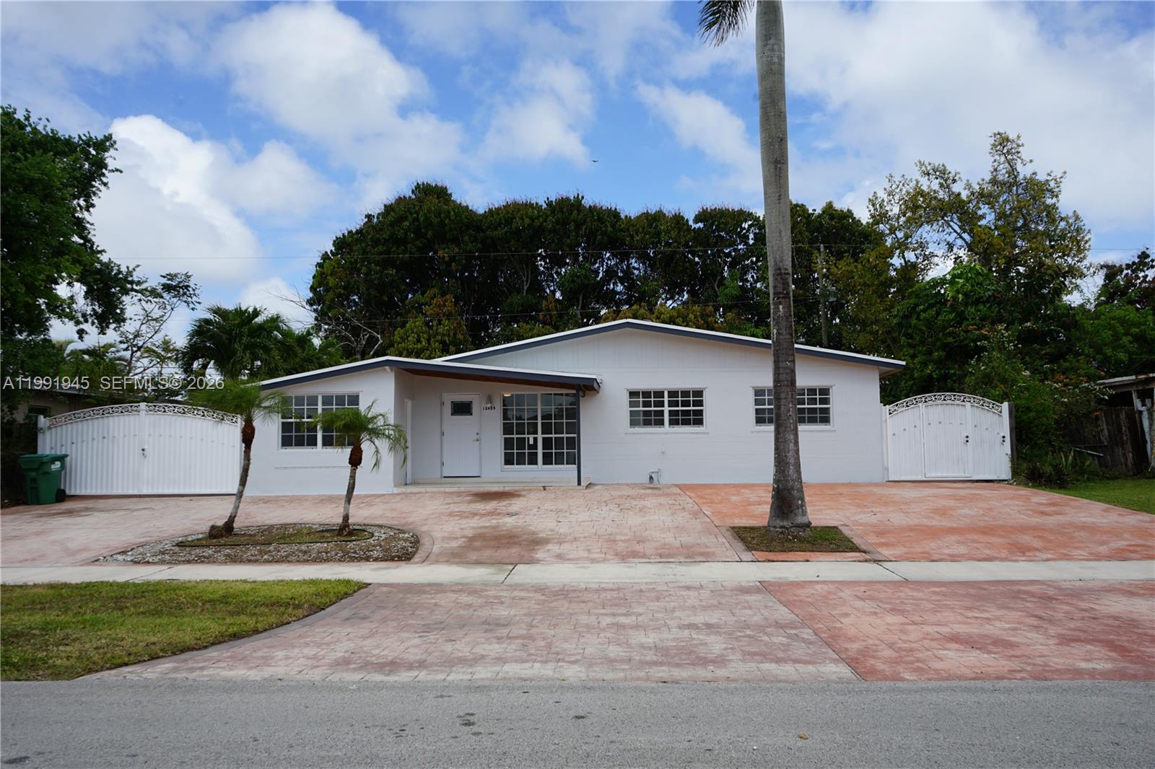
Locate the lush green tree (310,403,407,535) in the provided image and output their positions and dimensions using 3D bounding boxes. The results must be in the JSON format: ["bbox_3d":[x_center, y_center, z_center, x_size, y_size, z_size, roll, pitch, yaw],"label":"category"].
[{"bbox_3d":[-3.512,1.357,14.442,1.553,2.138,1.500,-1,-4,0],"label":"lush green tree"}]

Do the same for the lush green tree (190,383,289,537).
[{"bbox_3d":[-5.429,1.185,14.407,1.549,2.524,1.500,-1,-4,0],"label":"lush green tree"}]

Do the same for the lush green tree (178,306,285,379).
[{"bbox_3d":[-11.929,0.325,31.080,3.734,6.269,3.500,-1,-4,0],"label":"lush green tree"}]

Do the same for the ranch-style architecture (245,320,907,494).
[{"bbox_3d":[0.232,0.745,25.413,15.572,4.103,11.000,-1,-4,2],"label":"ranch-style architecture"}]

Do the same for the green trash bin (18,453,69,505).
[{"bbox_3d":[-11.901,2.116,20.027,0.700,1.100,0.840,-2,-5,14],"label":"green trash bin"}]

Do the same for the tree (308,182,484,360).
[{"bbox_3d":[-8.765,-2.842,43.359,8.537,14.202,8.200,-1,-4,0],"label":"tree"}]

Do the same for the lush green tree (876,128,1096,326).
[{"bbox_3d":[14.169,-3.009,31.313,7.721,11.882,7.200,-1,-4,0],"label":"lush green tree"}]

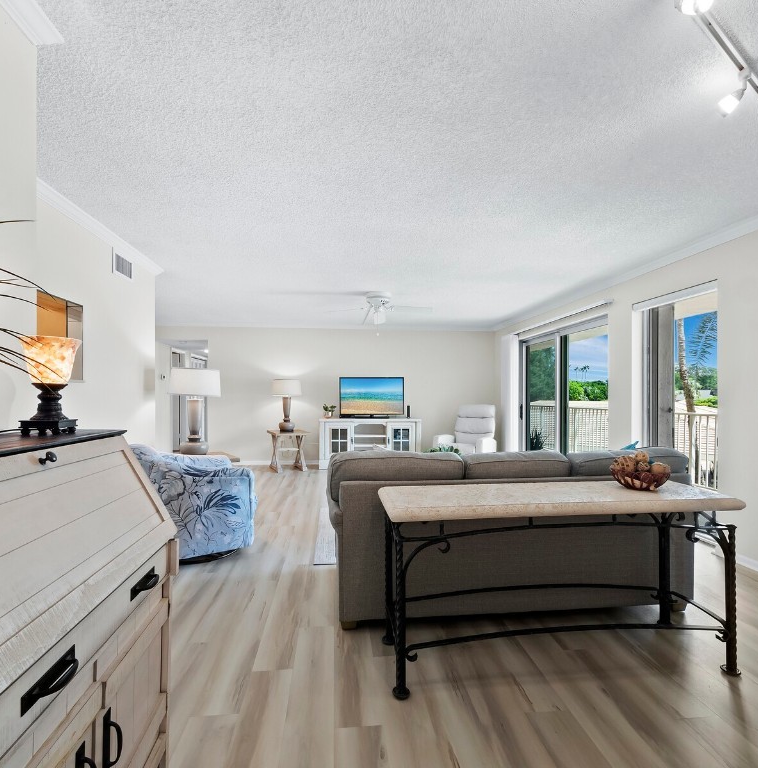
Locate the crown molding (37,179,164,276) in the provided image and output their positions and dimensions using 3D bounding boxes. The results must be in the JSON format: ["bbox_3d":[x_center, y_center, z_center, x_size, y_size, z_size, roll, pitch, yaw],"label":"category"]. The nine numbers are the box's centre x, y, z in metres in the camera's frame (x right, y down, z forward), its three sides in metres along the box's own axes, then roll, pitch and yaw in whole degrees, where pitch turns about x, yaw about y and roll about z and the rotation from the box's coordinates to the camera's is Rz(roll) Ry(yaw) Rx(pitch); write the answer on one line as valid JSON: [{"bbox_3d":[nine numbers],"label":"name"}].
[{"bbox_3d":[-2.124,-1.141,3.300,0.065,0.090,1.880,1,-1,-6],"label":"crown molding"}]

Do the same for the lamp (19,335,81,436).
[{"bbox_3d":[-0.985,0.001,1.232,0.150,0.290,0.150,1,-1,-6],"label":"lamp"}]

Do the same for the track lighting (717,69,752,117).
[{"bbox_3d":[1.351,-1.102,1.578,0.070,0.140,0.120,1,-1,-22],"label":"track lighting"}]

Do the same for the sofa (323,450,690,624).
[{"bbox_3d":[0.728,0.837,2.710,2.100,0.890,1.000,0,-1,-6],"label":"sofa"}]

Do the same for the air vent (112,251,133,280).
[{"bbox_3d":[-2.172,-1.006,3.534,0.030,0.210,0.335,1,-1,-6],"label":"air vent"}]

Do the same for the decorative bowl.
[{"bbox_3d":[1.247,0.457,1.996,0.250,0.092,0.250,1,-1,0],"label":"decorative bowl"}]

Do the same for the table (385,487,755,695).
[{"bbox_3d":[0.800,0.883,1.926,1.560,0.750,0.420,0,-1,-6],"label":"table"}]

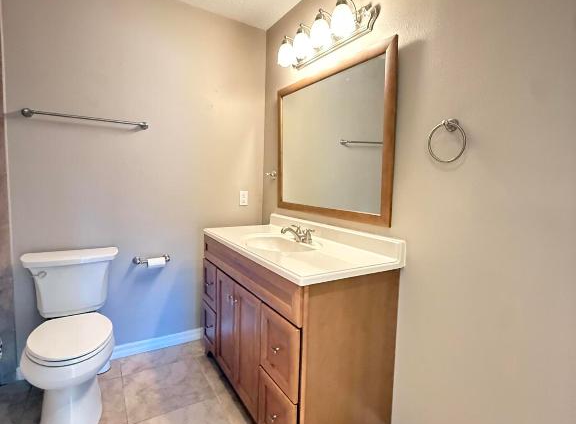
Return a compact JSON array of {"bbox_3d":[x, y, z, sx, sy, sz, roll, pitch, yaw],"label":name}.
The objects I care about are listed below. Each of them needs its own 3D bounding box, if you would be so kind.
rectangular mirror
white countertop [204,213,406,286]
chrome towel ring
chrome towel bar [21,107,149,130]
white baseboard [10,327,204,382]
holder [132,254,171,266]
[{"bbox_3d":[0.214,-0.406,1.868,0.030,0.858,1.063,-1,6,-31],"label":"rectangular mirror"},{"bbox_3d":[-0.031,0.143,1.779,0.556,0.132,1.227,-1,6,-31],"label":"white countertop"},{"bbox_3d":[0.616,-0.271,1.197,0.070,0.164,0.152,-1,5,-31],"label":"chrome towel ring"},{"bbox_3d":[-1.213,-0.561,1.904,0.650,0.055,0.077,-1,6,-31],"label":"chrome towel bar"},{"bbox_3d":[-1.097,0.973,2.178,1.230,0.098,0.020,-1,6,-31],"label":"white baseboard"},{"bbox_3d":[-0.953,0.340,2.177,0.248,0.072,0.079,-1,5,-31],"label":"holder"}]

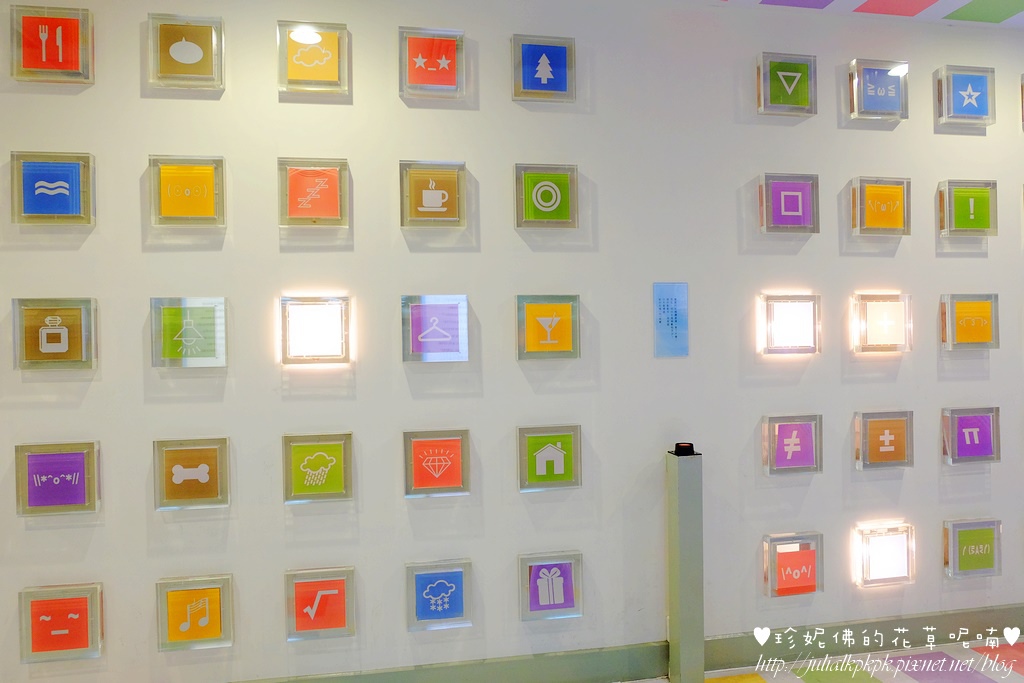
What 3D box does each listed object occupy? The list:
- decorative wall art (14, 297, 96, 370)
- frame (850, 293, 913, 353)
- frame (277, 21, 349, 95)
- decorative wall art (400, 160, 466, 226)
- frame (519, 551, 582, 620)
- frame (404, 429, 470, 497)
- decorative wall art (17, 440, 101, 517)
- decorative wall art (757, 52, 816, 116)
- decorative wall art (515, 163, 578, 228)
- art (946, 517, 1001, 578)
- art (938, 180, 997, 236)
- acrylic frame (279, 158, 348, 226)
[{"bbox_3d":[-1.519,-0.025,2.276,0.235,0.235,0.051,-1,0,-10],"label":"decorative wall art"},{"bbox_3d":[1.558,-0.077,2.864,0.240,0.240,0.043,-1,0,-10],"label":"frame"},{"bbox_3d":[-0.626,-0.891,2.155,0.210,0.210,0.044,-1,0,-10],"label":"frame"},{"bbox_3d":[-0.293,-0.542,2.536,0.240,0.240,0.043,-1,0,-10],"label":"decorative wall art"},{"bbox_3d":[0.132,0.818,2.294,0.210,0.210,0.044,-1,0,-10],"label":"frame"},{"bbox_3d":[-0.244,0.395,2.225,0.210,0.210,0.044,-1,0,-10],"label":"frame"},{"bbox_3d":[-1.541,0.466,2.326,0.240,0.240,0.045,-1,0,-10],"label":"decorative wall art"},{"bbox_3d":[1.128,-1.046,2.795,0.240,0.240,0.045,-1,0,-10],"label":"decorative wall art"},{"bbox_3d":[0.129,-0.541,2.577,0.235,0.235,0.051,-1,0,-10],"label":"decorative wall art"},{"bbox_3d":[1.966,0.883,2.916,0.235,0.235,0.051,-1,0,-10],"label":"art"},{"bbox_3d":[1.971,-0.568,2.943,0.240,0.240,0.045,-1,0,-10],"label":"art"},{"bbox_3d":[-0.712,-0.532,2.461,0.240,0.240,0.043,-1,0,-10],"label":"acrylic frame"}]

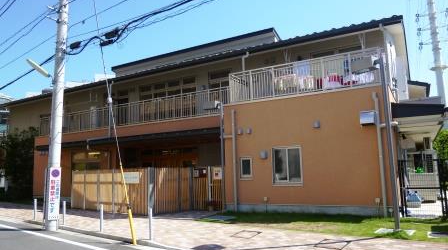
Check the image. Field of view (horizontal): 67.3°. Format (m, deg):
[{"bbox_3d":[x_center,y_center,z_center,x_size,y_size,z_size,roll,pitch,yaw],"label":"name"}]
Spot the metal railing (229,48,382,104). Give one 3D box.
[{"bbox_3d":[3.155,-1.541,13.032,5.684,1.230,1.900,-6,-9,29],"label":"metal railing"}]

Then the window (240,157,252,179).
[{"bbox_3d":[0.872,1.665,12.821,0.505,0.826,0.100,-6,-9,29],"label":"window"}]

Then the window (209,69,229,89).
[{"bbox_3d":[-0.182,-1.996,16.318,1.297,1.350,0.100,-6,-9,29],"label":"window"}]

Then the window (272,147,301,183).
[{"bbox_3d":[2.277,1.481,12.048,1.094,1.368,0.120,-6,-9,29],"label":"window"}]

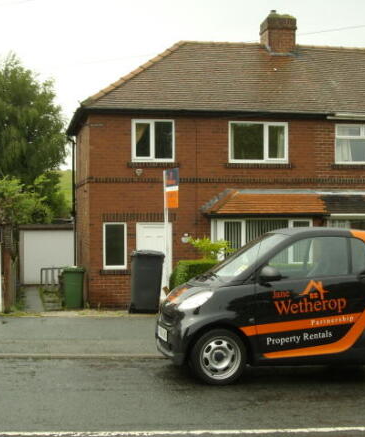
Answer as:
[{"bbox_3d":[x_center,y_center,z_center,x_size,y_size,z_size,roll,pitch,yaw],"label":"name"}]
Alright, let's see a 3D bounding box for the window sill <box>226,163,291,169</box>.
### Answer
[{"bbox_3d":[1.976,-1.344,19.651,1.795,0.121,0.150,0,0,-12],"label":"window sill"}]

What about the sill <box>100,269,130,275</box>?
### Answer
[{"bbox_3d":[-1.646,1.306,18.504,0.750,0.122,0.160,0,0,-12],"label":"sill"}]

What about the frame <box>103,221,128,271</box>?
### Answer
[{"bbox_3d":[-1.651,0.680,18.554,0.579,1.155,0.100,0,0,-12],"label":"frame"}]

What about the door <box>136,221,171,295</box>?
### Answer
[{"bbox_3d":[-0.704,1.104,18.791,0.889,1.996,0.100,0,0,-12],"label":"door"}]

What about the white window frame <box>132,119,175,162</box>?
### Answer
[{"bbox_3d":[-0.735,-1.952,19.133,1.104,1.083,0.100,0,0,-12],"label":"white window frame"}]

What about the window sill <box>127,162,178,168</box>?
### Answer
[{"bbox_3d":[-0.744,-1.326,19.072,1.310,0.125,0.150,0,0,-12],"label":"window sill"}]

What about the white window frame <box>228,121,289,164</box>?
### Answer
[{"bbox_3d":[1.981,-1.962,19.711,1.627,1.085,0.100,0,0,-12],"label":"white window frame"}]

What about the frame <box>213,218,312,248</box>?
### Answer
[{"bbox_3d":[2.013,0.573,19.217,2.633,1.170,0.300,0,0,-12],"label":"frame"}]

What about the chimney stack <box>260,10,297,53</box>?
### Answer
[{"bbox_3d":[2.717,-5.222,21.599,0.842,1.213,0.750,0,0,-12],"label":"chimney stack"}]

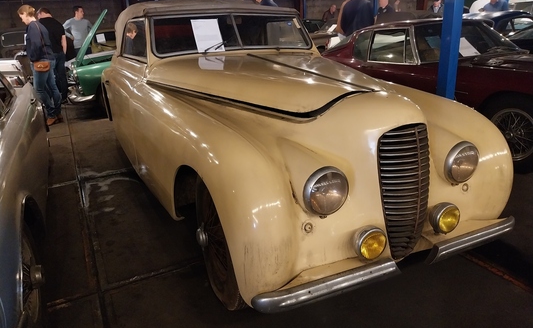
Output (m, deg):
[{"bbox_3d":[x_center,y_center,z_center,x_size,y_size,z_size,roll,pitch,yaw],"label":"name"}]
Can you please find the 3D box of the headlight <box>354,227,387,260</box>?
[{"bbox_3d":[0.443,0.338,1.700,0.145,0.145,0.105,-11,21,-24],"label":"headlight"}]

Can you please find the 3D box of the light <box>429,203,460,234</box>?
[{"bbox_3d":[0.849,0.259,1.905,0.145,0.150,0.115,-12,22,-21],"label":"light"}]

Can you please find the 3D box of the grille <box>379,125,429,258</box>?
[{"bbox_3d":[0.636,0.163,1.785,0.250,0.660,0.150,-12,22,-21],"label":"grille"}]

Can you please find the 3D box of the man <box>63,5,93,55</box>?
[{"bbox_3d":[-3.595,-2.218,8.059,0.580,1.810,0.320,-15,23,-29],"label":"man"}]

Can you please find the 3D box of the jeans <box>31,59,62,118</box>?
[{"bbox_3d":[-3.336,-1.150,6.100,0.380,0.900,0.380,-10,21,-16],"label":"jeans"}]

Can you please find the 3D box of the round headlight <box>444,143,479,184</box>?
[{"bbox_3d":[0.949,-0.002,1.945,0.210,0.215,0.110,-12,22,-21],"label":"round headlight"}]

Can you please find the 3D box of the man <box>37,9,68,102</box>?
[{"bbox_3d":[-4.125,-2.087,7.700,0.400,1.740,0.500,14,27,39],"label":"man"}]

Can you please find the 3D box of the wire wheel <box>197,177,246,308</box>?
[{"bbox_3d":[-0.237,0.379,2.017,0.200,0.735,0.735,-11,22,-22],"label":"wire wheel"}]

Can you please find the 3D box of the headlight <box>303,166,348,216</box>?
[{"bbox_3d":[0.249,0.115,1.637,0.205,0.205,0.085,-11,21,-24],"label":"headlight"}]

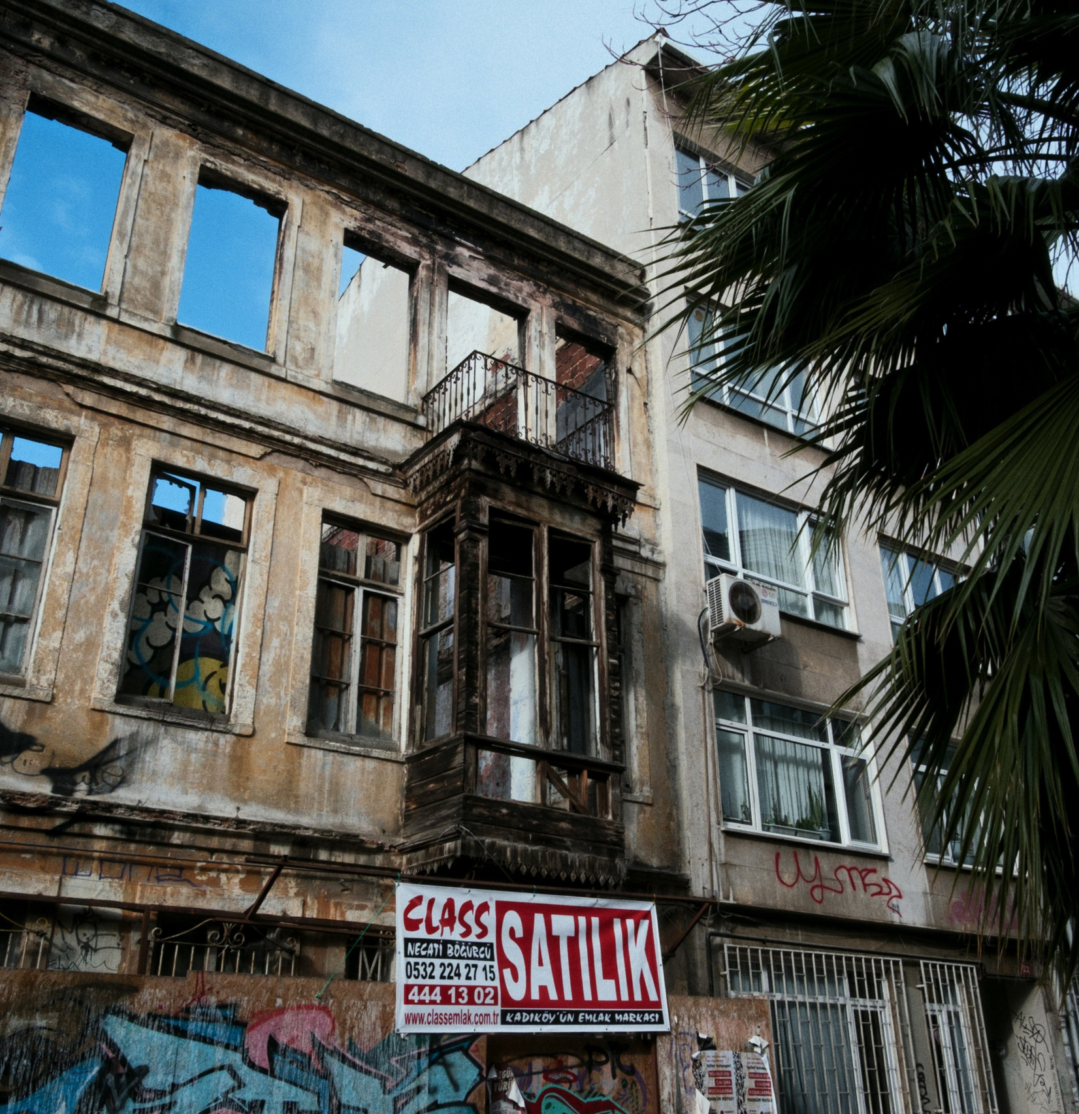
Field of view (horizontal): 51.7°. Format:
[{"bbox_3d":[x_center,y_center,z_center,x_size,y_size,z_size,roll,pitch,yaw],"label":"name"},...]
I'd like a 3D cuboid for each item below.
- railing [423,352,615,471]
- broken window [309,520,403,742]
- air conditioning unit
[{"bbox_3d":[-0.215,-1.246,11.599,1.743,0.867,1.044,16,-29,-32],"label":"railing"},{"bbox_3d":[-1.712,0.703,10.432,0.938,2.142,0.159,16,-29,-32],"label":"broken window"},{"bbox_3d":[2.342,0.606,12.724,0.785,0.570,0.290,14,-28,-29],"label":"air conditioning unit"}]

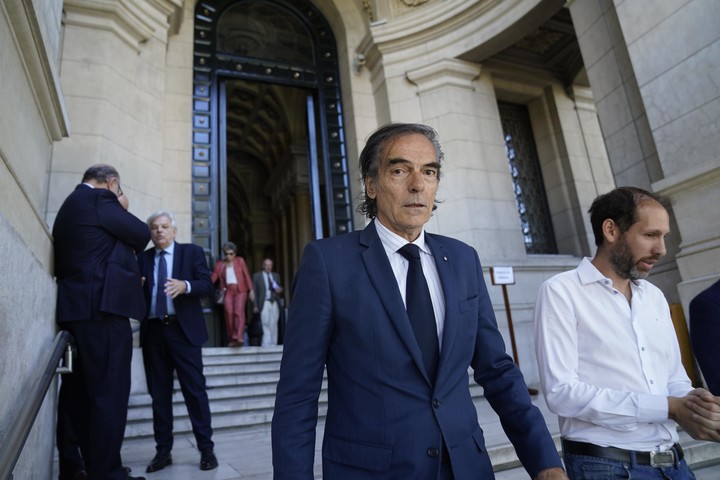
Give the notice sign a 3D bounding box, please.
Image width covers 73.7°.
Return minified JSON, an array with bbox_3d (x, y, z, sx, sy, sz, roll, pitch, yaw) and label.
[{"bbox_3d":[2.115,0.525,7.100,0.370,0.280,0.040,1,-18,-22],"label":"notice sign"}]

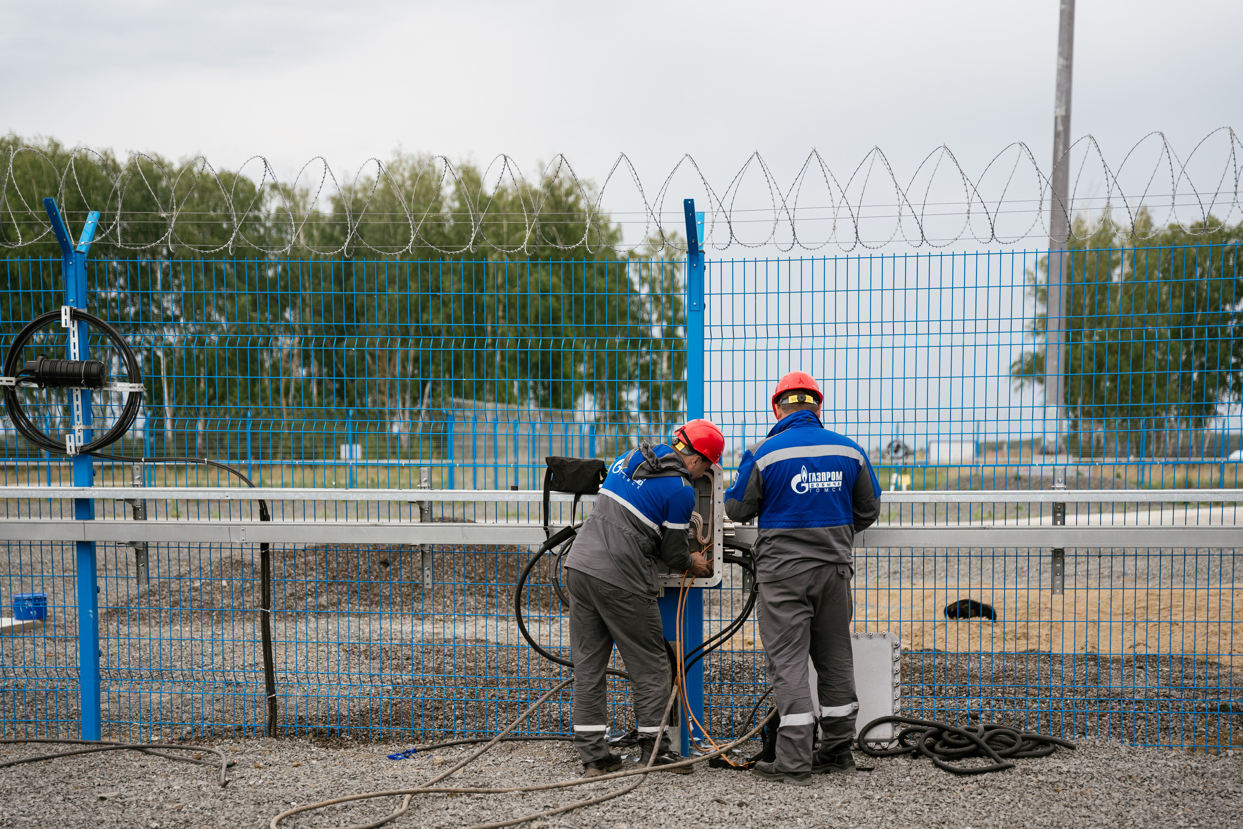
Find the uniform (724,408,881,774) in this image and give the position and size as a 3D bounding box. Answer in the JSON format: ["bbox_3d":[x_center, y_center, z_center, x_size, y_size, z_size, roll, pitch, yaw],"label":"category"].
[{"bbox_3d":[0.806,0.788,9.550,0.660,1.620,0.480,0,2,-10],"label":"uniform"}]

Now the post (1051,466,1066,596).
[{"bbox_3d":[2.020,0.540,9.880,0.050,0.600,0.045,0,2,11],"label":"post"}]

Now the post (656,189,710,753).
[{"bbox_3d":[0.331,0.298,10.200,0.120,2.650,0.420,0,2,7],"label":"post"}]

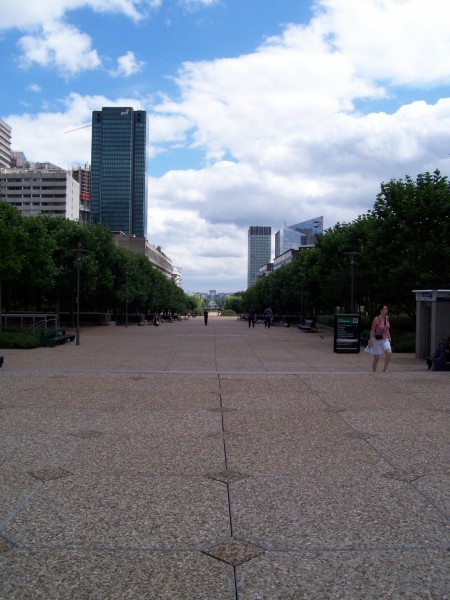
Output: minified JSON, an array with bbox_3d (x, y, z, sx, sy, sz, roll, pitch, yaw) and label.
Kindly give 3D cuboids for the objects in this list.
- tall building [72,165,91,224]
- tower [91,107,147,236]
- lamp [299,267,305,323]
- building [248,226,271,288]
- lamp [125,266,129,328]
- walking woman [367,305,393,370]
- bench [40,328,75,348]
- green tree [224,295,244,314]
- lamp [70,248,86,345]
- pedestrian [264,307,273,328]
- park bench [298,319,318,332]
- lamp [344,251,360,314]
[{"bbox_3d":[-139.840,-66.134,595.000,23.000,134.000,23.000,1,0,34],"label":"tall building"},{"bbox_3d":[-89.497,-79.056,516.126,47.000,166.000,45.000,1,0,-1],"label":"tower"},{"bbox_3d":[5.632,0.023,43.126,0.800,4.500,0.800,1,0,-1],"label":"lamp"},{"bbox_3d":[44.747,-38.393,751.021,26.000,105.000,36.000,1,0,-1],"label":"building"},{"bbox_3d":[-7.321,-0.170,43.858,0.800,4.500,0.800,1,0,-1],"label":"lamp"},{"bbox_3d":[3.373,0.912,12.950,0.530,1.630,0.430,1,0,-37],"label":"walking woman"},{"bbox_3d":[-7.907,1.734,27.946,0.650,0.750,3.600,1,0,-1],"label":"bench"},{"bbox_3d":[2.940,1.400,165.000,6.000,5.800,6.000,1,0,-1],"label":"green tree"},{"bbox_3d":[-6.800,-0.139,27.265,0.800,4.500,0.800,1,0,-1],"label":"lamp"},{"bbox_3d":[3.606,1.410,48.300,0.500,1.750,0.400,1,0,-1],"label":"pedestrian"},{"bbox_3d":[6.219,1.891,43.741,0.700,0.820,3.200,1,0,-1],"label":"park bench"},{"bbox_3d":[5.913,0.049,27.528,0.800,4.500,0.800,1,0,-1],"label":"lamp"}]

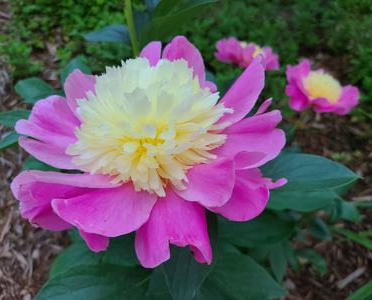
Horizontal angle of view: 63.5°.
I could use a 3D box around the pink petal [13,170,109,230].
[{"bbox_3d":[-0.088,0.036,0.222,0.068,0.026,0.042,-3,41,0],"label":"pink petal"}]

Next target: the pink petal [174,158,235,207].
[{"bbox_3d":[0.013,0.021,0.212,0.036,0.012,0.036,-26,54,-29],"label":"pink petal"}]

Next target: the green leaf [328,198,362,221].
[{"bbox_3d":[0.205,0.078,0.390,0.042,0.012,0.026,17,44,1],"label":"green leaf"}]

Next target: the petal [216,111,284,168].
[{"bbox_3d":[0.048,-0.010,0.240,0.053,0.014,0.050,-6,45,-6],"label":"petal"}]

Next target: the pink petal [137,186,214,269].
[{"bbox_3d":[-0.009,0.052,0.205,0.050,0.020,0.054,-3,66,-1],"label":"pink petal"}]

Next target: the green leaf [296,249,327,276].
[{"bbox_3d":[0.167,0.149,0.400,0.038,0.012,0.022,30,37,11],"label":"green leaf"}]

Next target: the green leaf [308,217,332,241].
[{"bbox_3d":[0.179,0.104,0.400,0.030,0.012,0.024,45,47,9],"label":"green leaf"}]

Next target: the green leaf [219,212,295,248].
[{"bbox_3d":[0.064,0.076,0.285,0.070,0.012,0.038,1,45,1],"label":"green leaf"}]

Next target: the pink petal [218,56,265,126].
[{"bbox_3d":[0.046,-0.049,0.255,0.024,0.068,0.016,38,17,34],"label":"pink petal"}]

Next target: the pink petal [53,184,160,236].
[{"bbox_3d":[-0.052,0.039,0.205,0.064,0.016,0.042,4,41,8],"label":"pink petal"}]

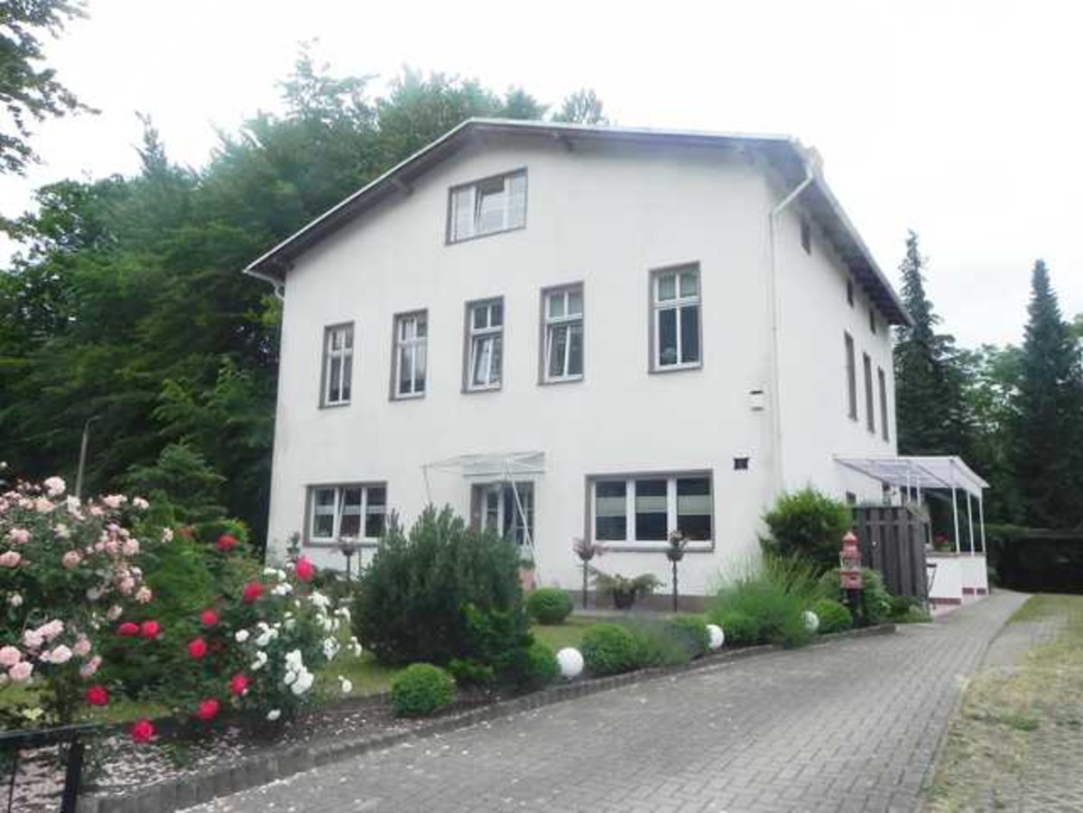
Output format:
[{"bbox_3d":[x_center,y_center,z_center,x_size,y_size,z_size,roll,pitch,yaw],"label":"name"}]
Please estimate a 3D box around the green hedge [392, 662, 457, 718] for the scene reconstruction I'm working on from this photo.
[{"bbox_3d":[-0.985,2.352,6.750,0.540,0.460,0.540,1,-10,0],"label":"green hedge"}]

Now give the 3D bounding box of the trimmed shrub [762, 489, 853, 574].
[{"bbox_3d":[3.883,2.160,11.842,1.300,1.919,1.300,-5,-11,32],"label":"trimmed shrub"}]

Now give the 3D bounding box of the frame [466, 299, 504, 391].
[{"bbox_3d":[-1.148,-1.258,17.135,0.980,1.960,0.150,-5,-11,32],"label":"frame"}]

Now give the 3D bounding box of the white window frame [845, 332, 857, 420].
[{"bbox_3d":[7.563,-0.698,19.983,0.150,2.050,1.100,-5,-12,31],"label":"white window frame"}]

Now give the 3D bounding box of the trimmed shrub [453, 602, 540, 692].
[{"bbox_3d":[-0.428,2.333,7.950,0.820,0.860,0.800,1,-10,0],"label":"trimmed shrub"}]

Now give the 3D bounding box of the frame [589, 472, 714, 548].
[{"bbox_3d":[1.846,1.777,13.847,2.263,1.288,0.130,-5,-12,29],"label":"frame"}]

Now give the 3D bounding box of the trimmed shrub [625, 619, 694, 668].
[{"bbox_3d":[1.159,2.302,8.017,0.669,0.419,0.569,-5,-12,29],"label":"trimmed shrub"}]

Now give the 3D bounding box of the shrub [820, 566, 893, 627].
[{"bbox_3d":[4.201,2.503,10.882,0.902,0.730,0.902,-5,-12,29],"label":"shrub"}]

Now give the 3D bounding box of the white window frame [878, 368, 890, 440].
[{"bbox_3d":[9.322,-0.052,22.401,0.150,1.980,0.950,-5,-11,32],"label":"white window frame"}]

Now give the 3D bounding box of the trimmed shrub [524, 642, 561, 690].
[{"bbox_3d":[-0.076,2.072,6.559,0.460,0.370,0.460,1,-10,0],"label":"trimmed shrub"}]

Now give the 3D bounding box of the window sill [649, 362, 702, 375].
[{"bbox_3d":[2.474,-0.685,15.004,1.070,0.070,0.200,-5,-12,31],"label":"window sill"}]

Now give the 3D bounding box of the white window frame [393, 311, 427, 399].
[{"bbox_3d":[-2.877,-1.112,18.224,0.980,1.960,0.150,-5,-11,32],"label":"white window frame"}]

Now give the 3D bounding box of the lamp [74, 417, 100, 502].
[{"bbox_3d":[-14.900,3.100,26.520,0.750,5.588,0.250,1,-10,0],"label":"lamp"}]

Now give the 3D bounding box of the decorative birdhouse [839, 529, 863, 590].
[{"bbox_3d":[4.058,2.002,10.647,0.295,0.770,0.295,-4,-11,24],"label":"decorative birdhouse"}]

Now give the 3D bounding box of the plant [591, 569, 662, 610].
[{"bbox_3d":[1.468,3.197,14.300,1.200,0.720,1.100,1,-10,0],"label":"plant"}]

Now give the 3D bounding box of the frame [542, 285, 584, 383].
[{"bbox_3d":[0.418,-1.344,15.260,0.920,1.868,0.130,-5,-12,29],"label":"frame"}]

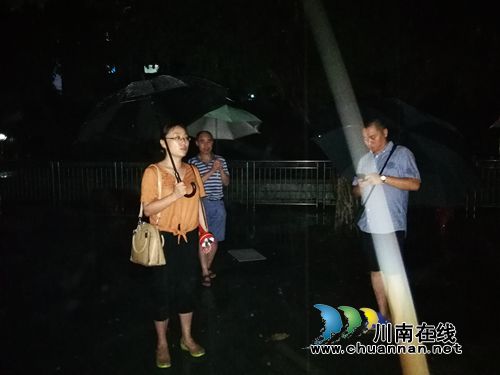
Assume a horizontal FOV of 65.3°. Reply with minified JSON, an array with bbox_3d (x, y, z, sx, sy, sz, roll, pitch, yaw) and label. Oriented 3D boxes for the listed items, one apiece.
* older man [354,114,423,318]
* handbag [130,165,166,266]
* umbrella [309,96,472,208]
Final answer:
[{"bbox_3d":[1.095,0.305,3.140,0.420,1.690,0.540,-3,5,-43],"label":"older man"},{"bbox_3d":[-0.643,0.180,2.480,0.170,0.630,0.280,-3,4,-37],"label":"handbag"},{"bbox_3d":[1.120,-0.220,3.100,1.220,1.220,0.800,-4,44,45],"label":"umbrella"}]

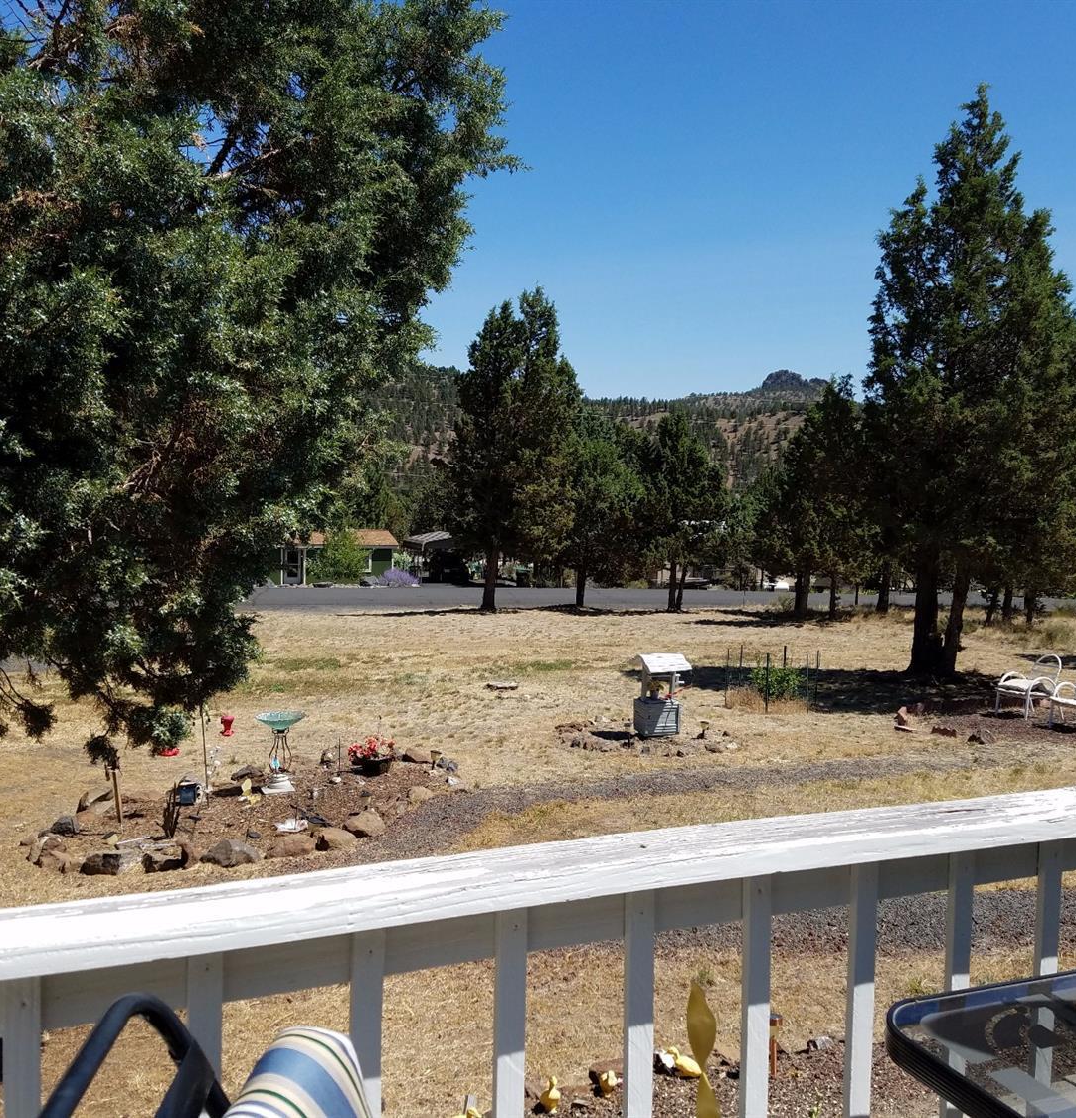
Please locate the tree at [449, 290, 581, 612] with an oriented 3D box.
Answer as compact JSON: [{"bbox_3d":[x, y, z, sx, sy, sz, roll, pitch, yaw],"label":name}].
[{"bbox_3d":[-0.613,-3.513,35.760,4.200,10.260,4.200,1,3,0],"label":"tree"}]

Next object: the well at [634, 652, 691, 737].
[{"bbox_3d":[1.505,1.598,13.676,0.570,1.010,0.480,0,3,-21],"label":"well"}]

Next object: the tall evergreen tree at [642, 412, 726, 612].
[{"bbox_3d":[4.817,-1.573,36.350,2.890,6.420,2.890,1,3,0],"label":"tall evergreen tree"}]

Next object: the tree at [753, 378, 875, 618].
[{"bbox_3d":[9.934,-2.178,40.286,4.400,8.580,4.400,1,3,0],"label":"tree"}]

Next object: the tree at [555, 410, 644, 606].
[{"bbox_3d":[2.060,-1.636,37.348,3.360,6.480,3.360,1,3,0],"label":"tree"}]

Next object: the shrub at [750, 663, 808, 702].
[{"bbox_3d":[3.459,1.777,15.987,0.800,0.560,0.800,1,3,0],"label":"shrub"}]

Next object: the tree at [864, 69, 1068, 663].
[{"bbox_3d":[7.591,-3.186,19.558,3.670,10.340,3.670,1,3,0],"label":"tree"}]

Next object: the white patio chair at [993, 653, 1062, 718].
[{"bbox_3d":[6.769,1.737,15.380,0.660,0.870,0.570,0,3,-22],"label":"white patio chair"}]

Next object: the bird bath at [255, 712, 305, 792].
[{"bbox_3d":[-2.392,1.799,10.384,0.470,0.700,0.470,1,3,0],"label":"bird bath"}]

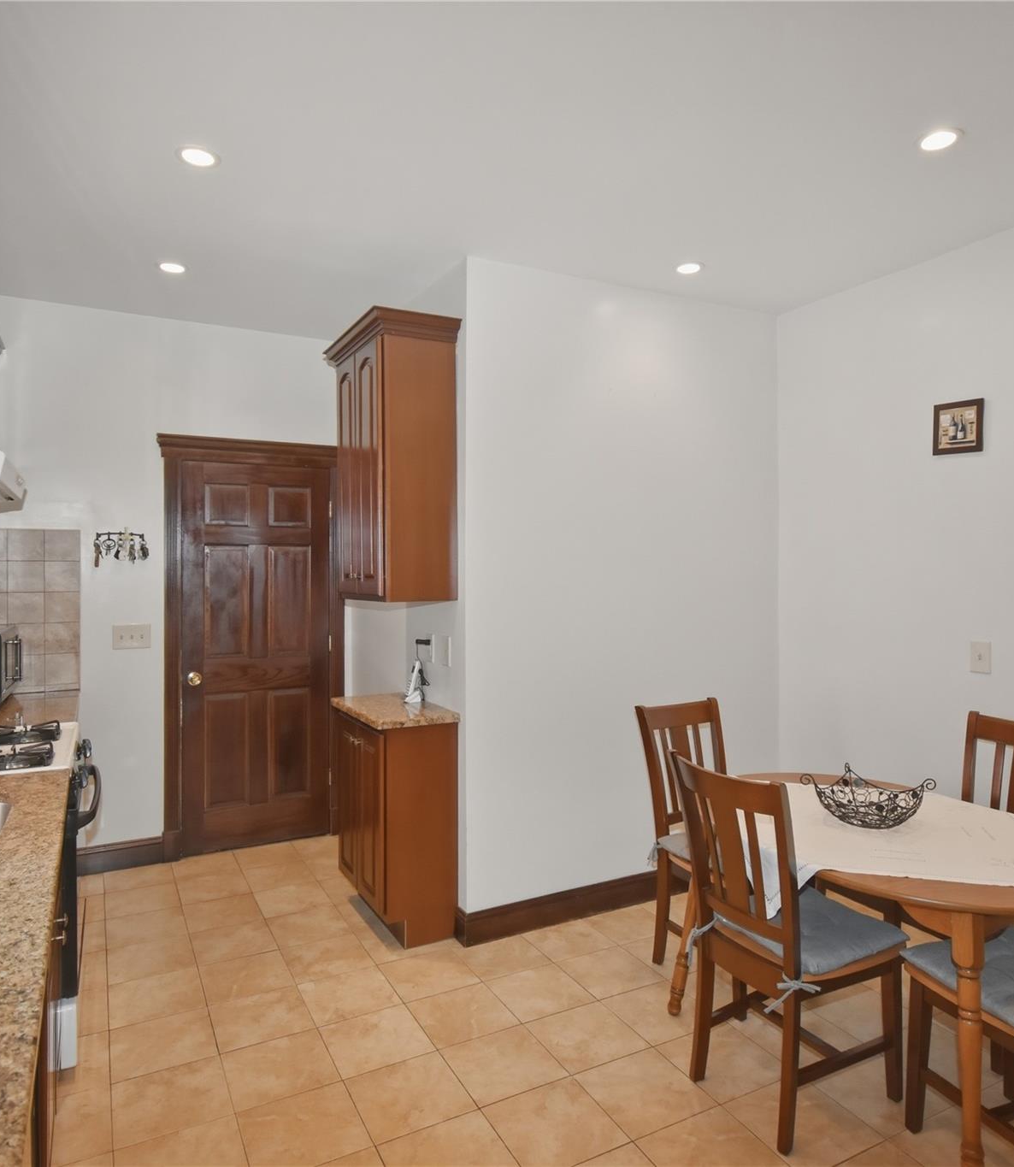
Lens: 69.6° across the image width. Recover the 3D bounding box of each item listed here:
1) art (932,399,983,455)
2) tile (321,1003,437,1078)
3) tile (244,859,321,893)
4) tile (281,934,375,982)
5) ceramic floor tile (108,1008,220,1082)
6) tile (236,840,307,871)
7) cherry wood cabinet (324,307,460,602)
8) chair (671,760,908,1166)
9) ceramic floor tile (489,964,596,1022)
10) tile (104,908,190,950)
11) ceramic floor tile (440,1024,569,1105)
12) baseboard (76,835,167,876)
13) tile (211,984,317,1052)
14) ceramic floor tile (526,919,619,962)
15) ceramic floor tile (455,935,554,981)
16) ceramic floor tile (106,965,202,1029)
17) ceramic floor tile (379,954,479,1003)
[{"bbox_3d":[1.869,-0.646,3.031,0.020,0.213,0.208,0,0,-29],"label":"art"},{"bbox_3d":[-0.414,1.454,2.322,0.298,0.010,0.296,0,0,-28],"label":"tile"},{"bbox_3d":[-1.129,1.457,3.617,0.300,0.010,0.295,0,1,-28],"label":"tile"},{"bbox_3d":[-0.701,1.465,2.848,0.300,0.010,0.295,0,1,-28],"label":"tile"},{"bbox_3d":[-1.097,1.470,2.329,0.300,0.010,0.295,0,1,-28],"label":"ceramic floor tile"},{"bbox_3d":[-1.248,1.439,3.837,0.295,0.009,0.293,0,0,-29],"label":"tile"},{"bbox_3d":[-0.543,-0.519,3.337,0.379,1.174,0.776,0,0,-29],"label":"cherry wood cabinet"},{"bbox_3d":[0.800,0.972,2.083,0.520,0.955,0.440,0,0,-29],"label":"chair"},{"bbox_3d":[0.112,1.454,2.599,0.298,0.010,0.296,0,0,-28],"label":"ceramic floor tile"},{"bbox_3d":[-1.513,1.454,3.081,0.298,0.010,0.296,0,0,-28],"label":"tile"},{"bbox_3d":[-0.011,1.439,2.182,0.295,0.009,0.293,0,0,-29],"label":"ceramic floor tile"},{"bbox_3d":[-1.947,1.375,3.686,0.390,0.148,0.018,0,1,-30],"label":"baseboard"},{"bbox_3d":[-0.819,1.454,2.440,0.298,0.010,0.296,0,0,-28],"label":"tile"},{"bbox_3d":[0.251,1.466,2.989,0.300,0.010,0.295,0,1,-28],"label":"ceramic floor tile"},{"bbox_3d":[-0.024,1.514,2.971,0.307,0.010,0.303,0,0,-29],"label":"ceramic floor tile"},{"bbox_3d":[-1.212,1.439,2.531,0.295,0.009,0.293,0,0,-29],"label":"ceramic floor tile"},{"bbox_3d":[-0.299,1.513,2.822,0.307,0.010,0.303,0,0,-29],"label":"ceramic floor tile"}]

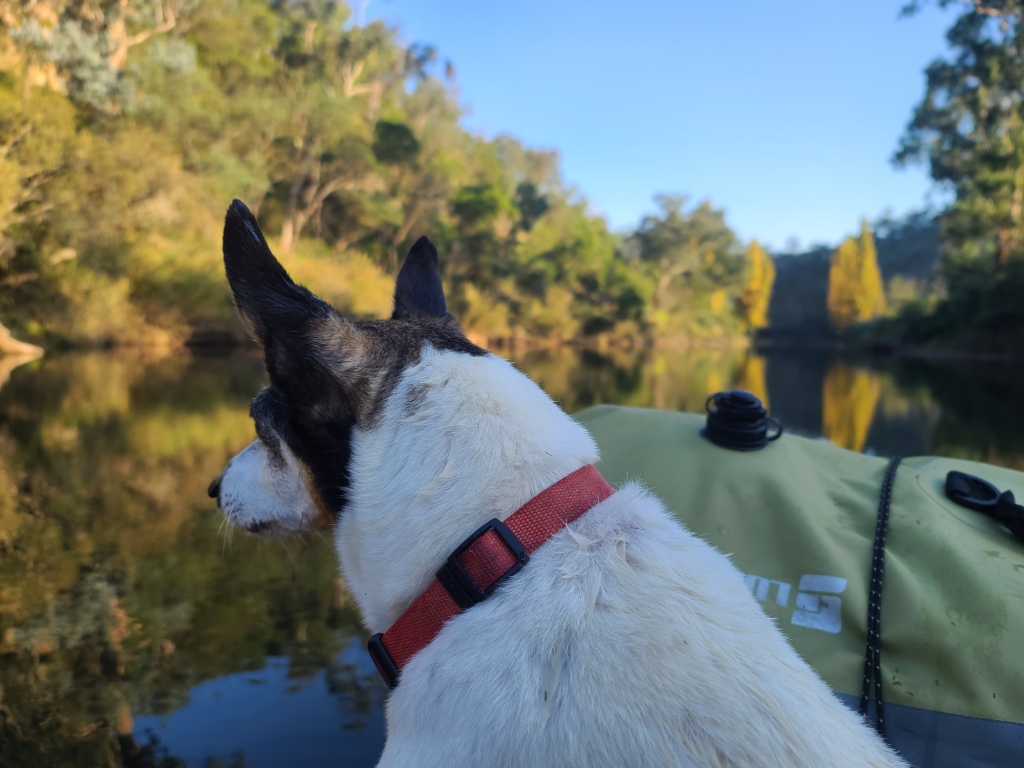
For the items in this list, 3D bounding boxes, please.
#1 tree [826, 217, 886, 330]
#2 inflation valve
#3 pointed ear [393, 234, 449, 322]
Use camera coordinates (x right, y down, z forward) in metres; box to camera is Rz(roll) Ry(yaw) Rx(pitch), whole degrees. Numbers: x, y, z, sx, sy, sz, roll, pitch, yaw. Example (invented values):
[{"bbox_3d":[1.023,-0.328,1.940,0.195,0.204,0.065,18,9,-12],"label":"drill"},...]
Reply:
[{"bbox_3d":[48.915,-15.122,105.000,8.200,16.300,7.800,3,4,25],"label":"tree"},{"bbox_3d":[0.170,0.028,0.550,0.058,0.036,0.052,12,18,8],"label":"inflation valve"},{"bbox_3d":[-0.058,-0.063,0.470,0.037,0.066,0.028,1,3,-21],"label":"pointed ear"}]

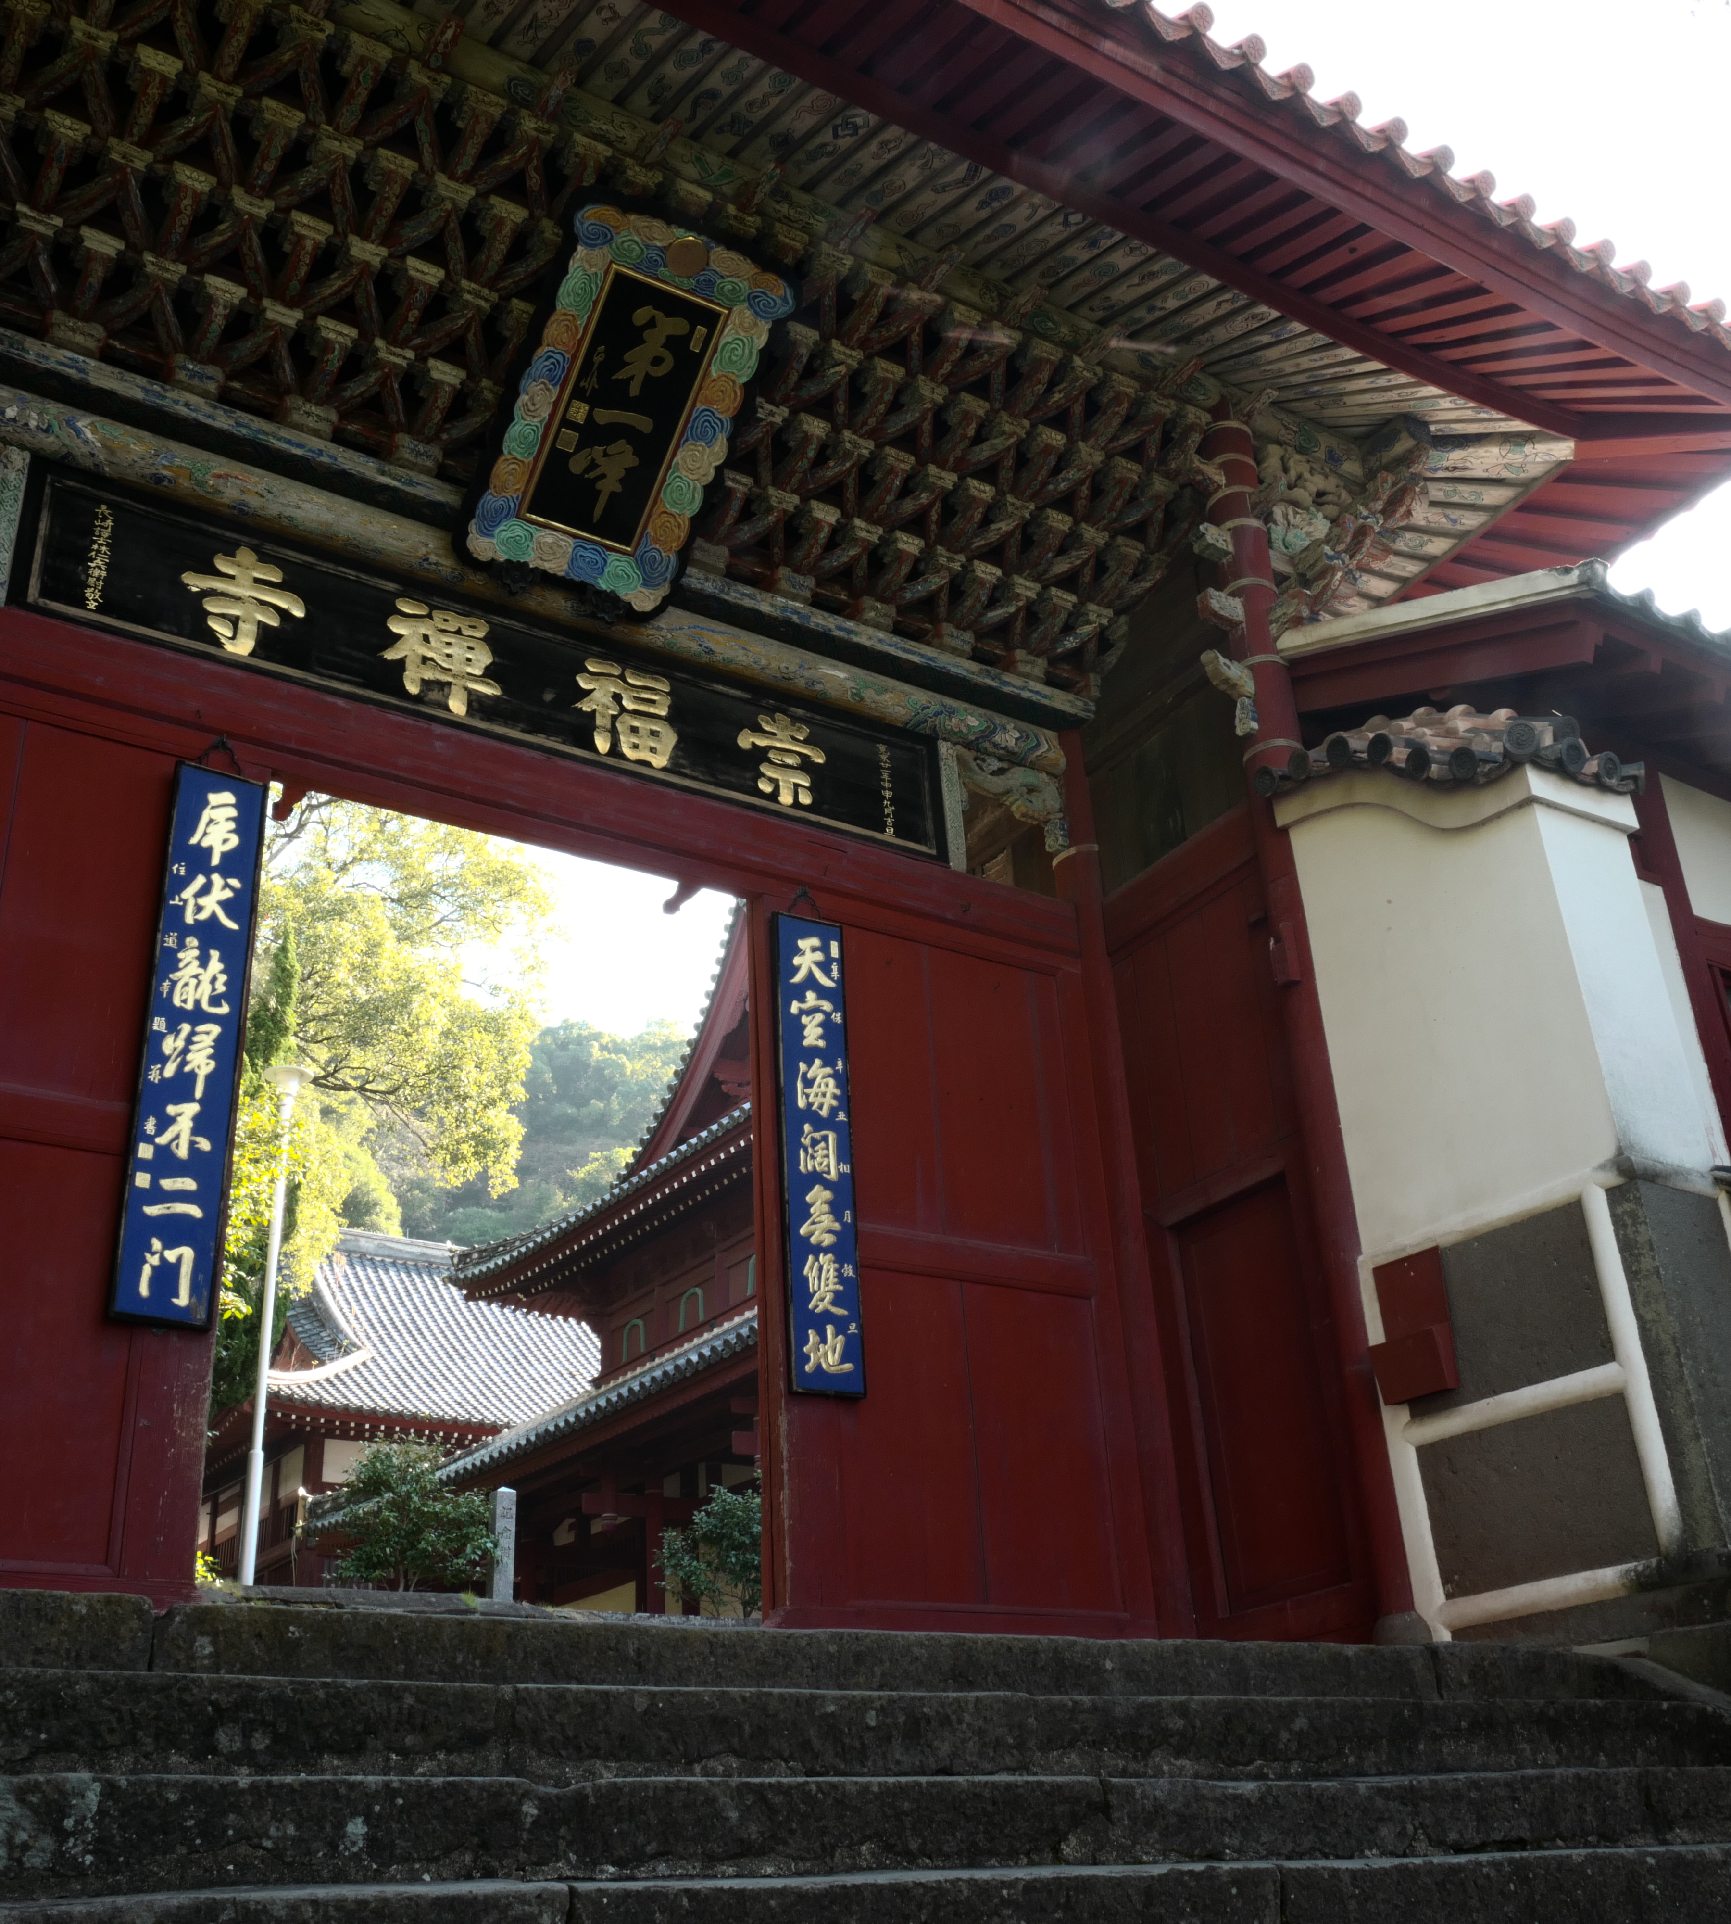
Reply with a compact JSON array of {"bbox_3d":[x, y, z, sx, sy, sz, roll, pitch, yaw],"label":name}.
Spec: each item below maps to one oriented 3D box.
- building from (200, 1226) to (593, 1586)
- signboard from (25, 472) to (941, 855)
[{"bbox_3d":[-7.875,11.046,39.471,13.800,11.400,13.800,14,-31,-30],"label":"building"},{"bbox_3d":[-1.177,-1.030,7.002,3.553,0.627,0.100,14,-31,-30],"label":"signboard"}]

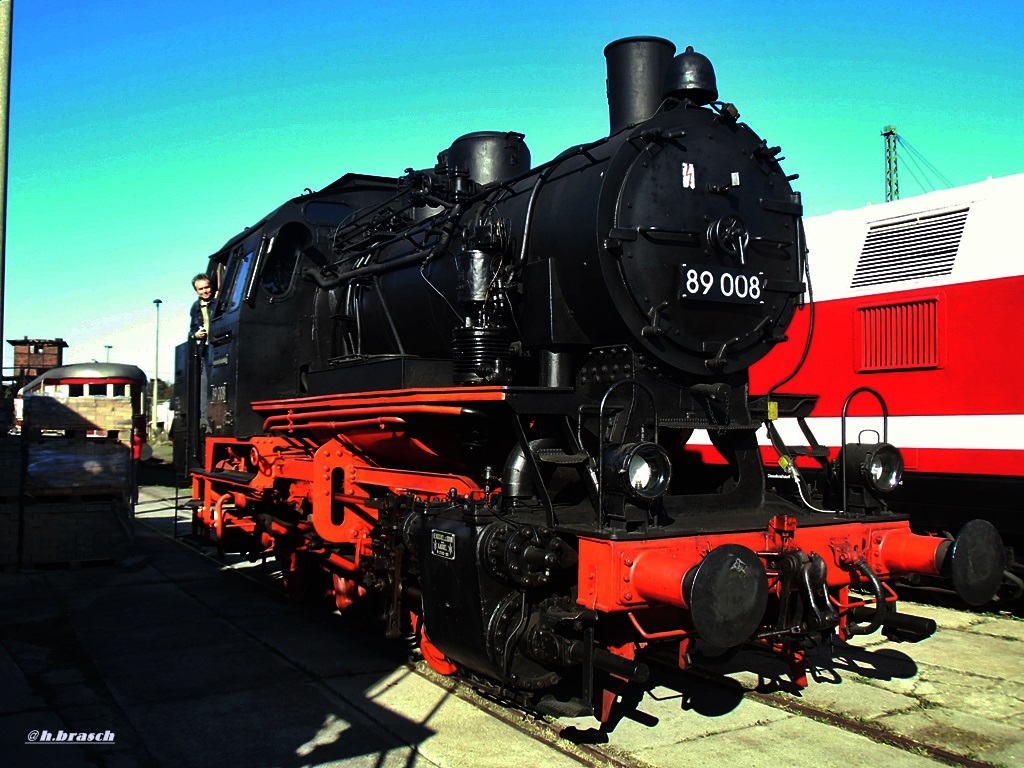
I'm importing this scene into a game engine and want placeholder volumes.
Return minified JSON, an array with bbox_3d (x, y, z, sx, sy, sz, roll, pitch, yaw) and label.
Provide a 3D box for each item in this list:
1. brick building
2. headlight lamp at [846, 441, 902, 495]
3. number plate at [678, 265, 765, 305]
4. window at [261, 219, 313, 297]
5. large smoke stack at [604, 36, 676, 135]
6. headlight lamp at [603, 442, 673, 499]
[{"bbox_3d":[-48.607,-2.305,100.000,6.000,5.000,5.500,1,-3,-27],"label":"brick building"},{"bbox_3d":[2.117,0.480,5.736,0.280,0.280,0.250,1,-3,-30],"label":"headlight lamp"},{"bbox_3d":[1.215,-0.570,5.629,0.610,0.185,0.040,1,-3,-30],"label":"number plate"},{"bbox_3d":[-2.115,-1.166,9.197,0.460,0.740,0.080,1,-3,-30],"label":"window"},{"bbox_3d":[0.832,-1.855,6.319,0.460,0.620,0.460,1,-3,-30],"label":"large smoke stack"},{"bbox_3d":[0.625,0.439,4.861,0.280,0.280,0.250,1,-3,-30],"label":"headlight lamp"}]

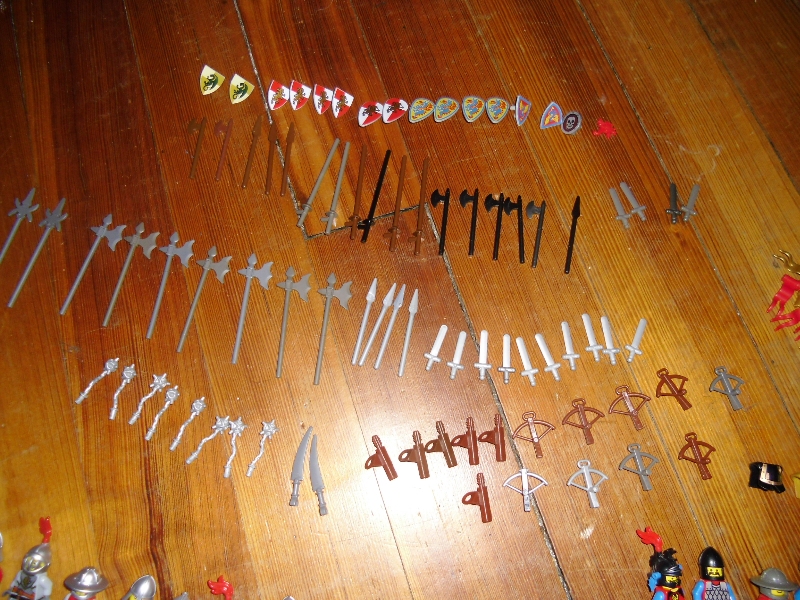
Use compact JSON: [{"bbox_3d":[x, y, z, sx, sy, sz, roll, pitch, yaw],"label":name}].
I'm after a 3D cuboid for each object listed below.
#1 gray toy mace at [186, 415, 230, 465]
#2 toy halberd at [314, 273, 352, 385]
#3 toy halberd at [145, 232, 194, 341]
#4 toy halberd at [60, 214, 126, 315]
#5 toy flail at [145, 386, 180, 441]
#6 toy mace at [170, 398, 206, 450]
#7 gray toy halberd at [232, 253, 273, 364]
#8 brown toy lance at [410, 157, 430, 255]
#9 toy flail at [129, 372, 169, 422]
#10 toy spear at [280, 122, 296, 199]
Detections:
[{"bbox_3d":[-0.111,0.079,0.360,0.010,0.008,0.034,43,75,14],"label":"gray toy mace"},{"bbox_3d":[-0.043,0.017,0.385,0.022,0.004,0.073,5,70,2],"label":"toy halberd"},{"bbox_3d":[-0.147,-0.010,0.394,0.023,0.004,0.073,6,70,2],"label":"toy halberd"},{"bbox_3d":[-0.197,-0.023,0.399,0.023,0.004,0.072,15,70,5],"label":"toy halberd"},{"bbox_3d":[-0.138,0.066,0.363,0.007,0.011,0.034,22,72,6],"label":"toy flail"},{"bbox_3d":[-0.125,0.072,0.366,0.009,0.007,0.034,29,73,9],"label":"toy mace"},{"bbox_3d":[-0.093,0.005,0.387,0.022,0.005,0.072,5,71,1],"label":"gray toy halberd"},{"bbox_3d":[0.014,-0.064,0.418,0.011,0.008,0.075,1,67,12],"label":"brown toy lance"},{"bbox_3d":[-0.147,0.058,0.366,0.012,0.009,0.034,28,73,8],"label":"toy flail"},{"bbox_3d":[-0.076,-0.097,0.429,0.005,0.003,0.059,3,70,1],"label":"toy spear"}]

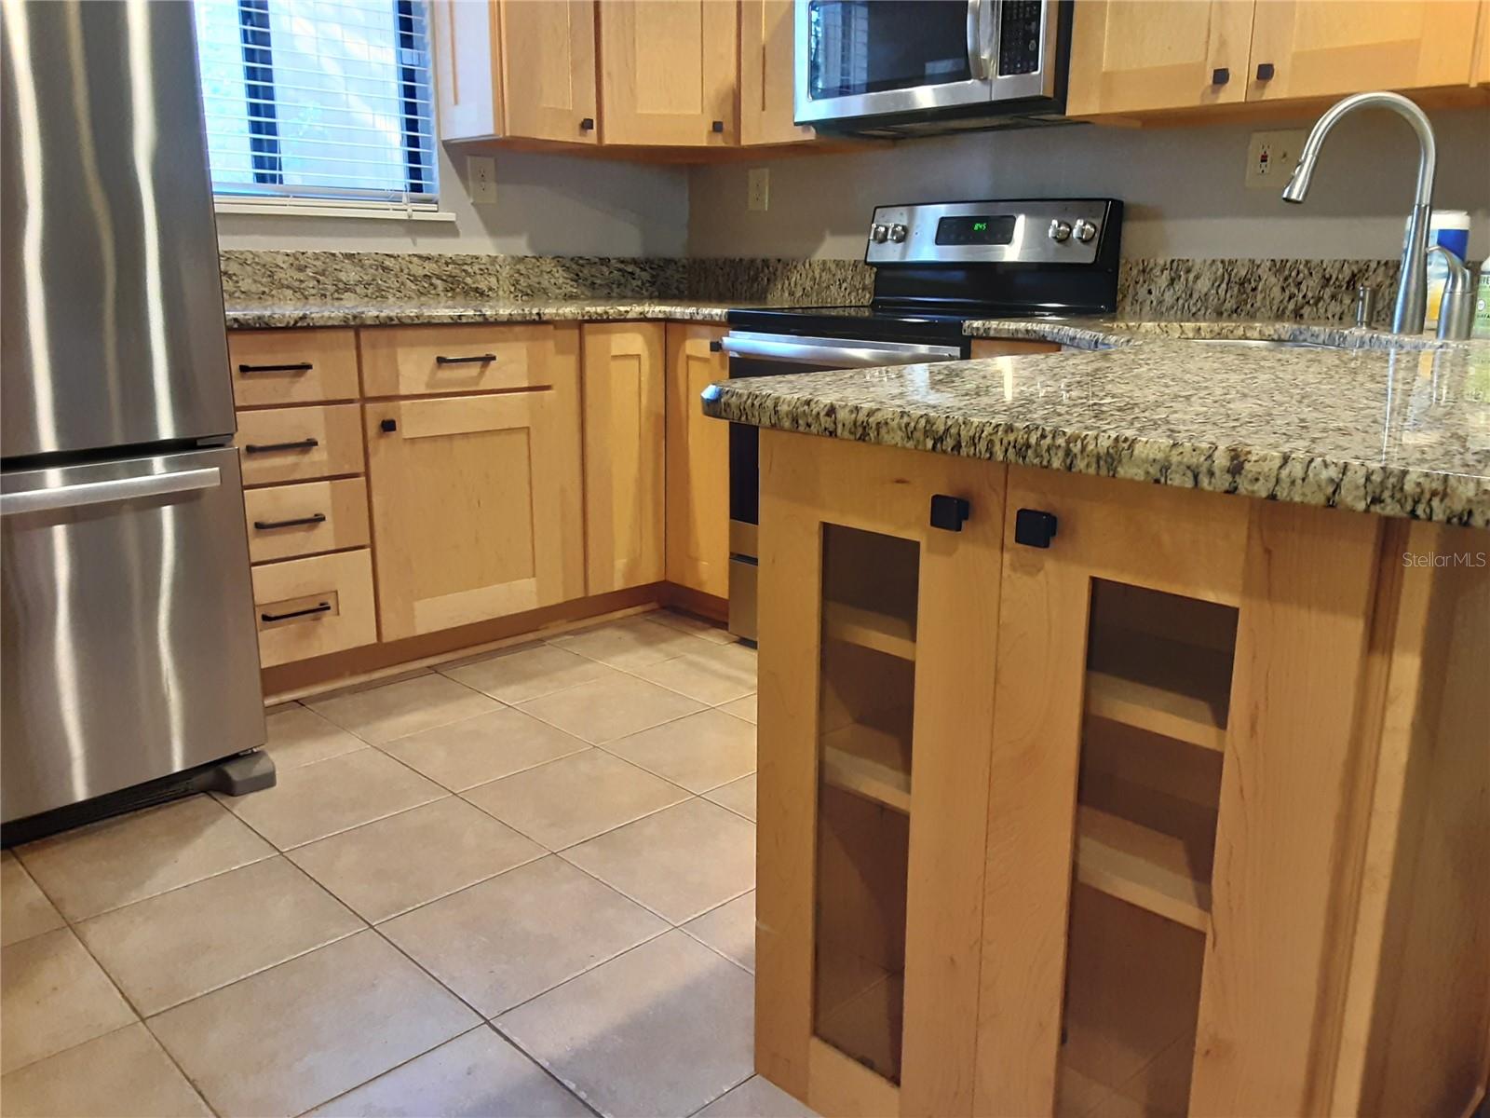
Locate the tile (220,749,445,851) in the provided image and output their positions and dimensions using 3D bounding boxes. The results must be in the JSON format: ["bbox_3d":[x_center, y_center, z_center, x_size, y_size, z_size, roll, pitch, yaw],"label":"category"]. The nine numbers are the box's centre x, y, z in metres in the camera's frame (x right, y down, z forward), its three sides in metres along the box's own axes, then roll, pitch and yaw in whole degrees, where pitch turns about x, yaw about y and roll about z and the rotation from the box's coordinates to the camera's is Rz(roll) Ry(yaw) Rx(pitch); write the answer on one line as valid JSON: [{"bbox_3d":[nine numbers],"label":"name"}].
[{"bbox_3d":[-0.833,0.482,2.438,0.346,0.012,0.346,-13,19,-41],"label":"tile"}]

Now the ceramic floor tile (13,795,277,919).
[{"bbox_3d":[-1.066,0.531,2.156,0.341,0.011,0.334,-13,19,-42],"label":"ceramic floor tile"}]

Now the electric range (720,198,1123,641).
[{"bbox_3d":[0.430,-0.321,3.115,0.680,1.178,0.759,-13,19,-42],"label":"electric range"}]

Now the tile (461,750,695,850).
[{"bbox_3d":[-0.338,0.480,2.421,0.346,0.012,0.346,-13,19,-41],"label":"tile"}]

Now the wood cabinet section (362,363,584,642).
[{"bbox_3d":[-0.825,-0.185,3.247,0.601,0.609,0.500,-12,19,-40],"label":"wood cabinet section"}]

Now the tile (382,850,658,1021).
[{"bbox_3d":[-0.349,0.590,1.917,0.341,0.011,0.334,-13,19,-42],"label":"tile"}]

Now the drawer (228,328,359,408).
[{"bbox_3d":[-1.199,-0.456,2.823,0.390,0.160,0.460,-13,19,-42],"label":"drawer"}]

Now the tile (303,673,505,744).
[{"bbox_3d":[-0.799,0.355,2.858,0.341,0.011,0.334,-13,19,-42],"label":"tile"}]

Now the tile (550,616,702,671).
[{"bbox_3d":[-0.306,0.243,3.381,0.346,0.012,0.346,-13,19,-41],"label":"tile"}]

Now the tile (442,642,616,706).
[{"bbox_3d":[-0.549,0.297,3.091,0.341,0.011,0.334,-13,19,-42],"label":"tile"}]

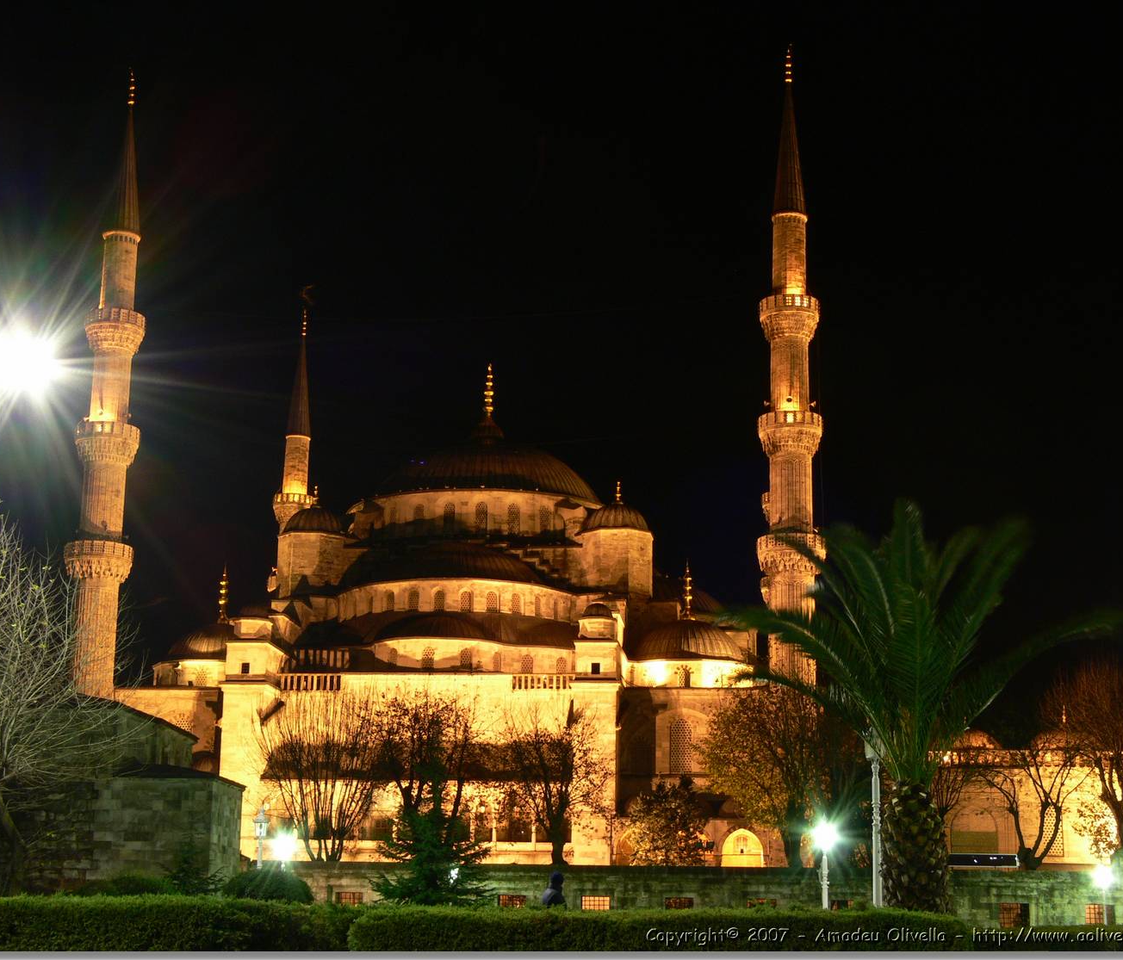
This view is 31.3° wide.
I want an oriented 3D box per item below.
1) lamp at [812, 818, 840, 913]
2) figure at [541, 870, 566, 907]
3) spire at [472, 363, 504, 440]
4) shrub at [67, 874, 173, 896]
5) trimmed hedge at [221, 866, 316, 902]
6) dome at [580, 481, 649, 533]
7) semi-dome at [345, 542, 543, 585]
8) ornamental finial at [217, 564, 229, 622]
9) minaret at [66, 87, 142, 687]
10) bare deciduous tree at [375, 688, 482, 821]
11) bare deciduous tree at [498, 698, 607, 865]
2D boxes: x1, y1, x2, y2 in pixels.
[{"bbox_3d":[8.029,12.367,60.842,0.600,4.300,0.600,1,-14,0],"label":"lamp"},{"bbox_3d":[-0.134,7.646,34.680,0.400,1.720,0.500,4,-14,-11],"label":"figure"},{"bbox_3d":[-7.457,-8.100,207.914,3.000,8.279,3.000,-1,-14,6],"label":"spire"},{"bbox_3d":[-9.066,8.820,41.054,2.200,1.500,1.900,1,-14,0],"label":"shrub"},{"bbox_3d":[-5.480,8.015,37.146,1.800,1.647,1.750,-1,-14,6],"label":"trimmed hedge"},{"bbox_3d":[5.293,2.637,188.979,6.700,5.081,6.700,-1,-14,6],"label":"dome"},{"bbox_3d":[-8.400,6.962,172.184,20.000,6.000,10.500,-1,-14,6],"label":"semi-dome"},{"bbox_3d":[-30.936,10.332,183.737,0.950,5.453,0.950,-1,-14,6],"label":"ornamental finial"},{"bbox_3d":[-39.463,-1.679,173.382,5.900,72.962,5.900,-1,-14,6],"label":"minaret"},{"bbox_3d":[-7.707,18.048,116.050,6.400,12.100,6.400,1,-14,0],"label":"bare deciduous tree"},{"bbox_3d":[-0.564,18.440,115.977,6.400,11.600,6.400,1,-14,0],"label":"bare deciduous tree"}]

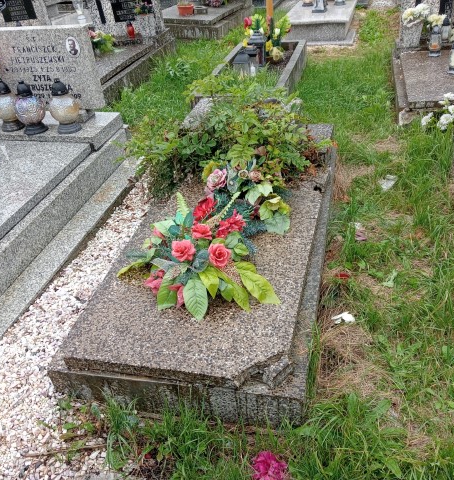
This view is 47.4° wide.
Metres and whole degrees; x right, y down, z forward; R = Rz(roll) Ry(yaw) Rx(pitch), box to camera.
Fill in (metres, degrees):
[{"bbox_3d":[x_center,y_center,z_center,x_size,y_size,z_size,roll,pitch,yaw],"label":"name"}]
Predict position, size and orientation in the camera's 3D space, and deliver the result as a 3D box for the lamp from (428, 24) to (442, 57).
[{"bbox_3d":[1.763,-1.673,4.351,0.093,0.232,0.093,4,35,13],"label":"lamp"}]

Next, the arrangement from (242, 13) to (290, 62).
[{"bbox_3d":[0.357,-1.855,4.731,0.447,0.372,0.313,4,35,13],"label":"arrangement"}]

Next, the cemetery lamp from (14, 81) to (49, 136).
[{"bbox_3d":[-1.170,-0.796,3.073,0.182,0.296,0.182,4,34,12],"label":"cemetery lamp"}]

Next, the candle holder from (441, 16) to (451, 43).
[{"bbox_3d":[1.901,-1.817,4.465,0.080,0.208,0.080,4,35,13],"label":"candle holder"}]

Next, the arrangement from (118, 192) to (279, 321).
[{"bbox_3d":[-0.109,0.043,2.008,0.650,0.260,0.540,4,35,13],"label":"arrangement"}]

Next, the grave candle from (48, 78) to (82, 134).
[{"bbox_3d":[-0.961,-0.799,3.051,0.178,0.301,0.178,4,34,12],"label":"grave candle"}]

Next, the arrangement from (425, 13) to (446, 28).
[{"bbox_3d":[1.845,-1.936,4.569,0.187,0.138,0.149,4,35,13],"label":"arrangement"}]

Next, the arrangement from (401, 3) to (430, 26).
[{"bbox_3d":[1.609,-1.914,4.402,0.234,0.192,0.187,4,35,13],"label":"arrangement"}]

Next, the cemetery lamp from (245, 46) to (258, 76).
[{"bbox_3d":[0.232,-1.709,4.923,0.125,0.264,0.125,4,34,12],"label":"cemetery lamp"}]

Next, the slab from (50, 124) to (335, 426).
[{"bbox_3d":[0.054,-0.092,2.574,0.890,0.175,2.150,4,35,13],"label":"slab"}]

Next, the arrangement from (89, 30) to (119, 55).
[{"bbox_3d":[-1.283,-1.991,5.213,0.264,0.172,0.211,4,34,12],"label":"arrangement"}]

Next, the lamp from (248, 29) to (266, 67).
[{"bbox_3d":[0.265,-1.701,4.578,0.160,0.305,0.160,4,35,13],"label":"lamp"}]

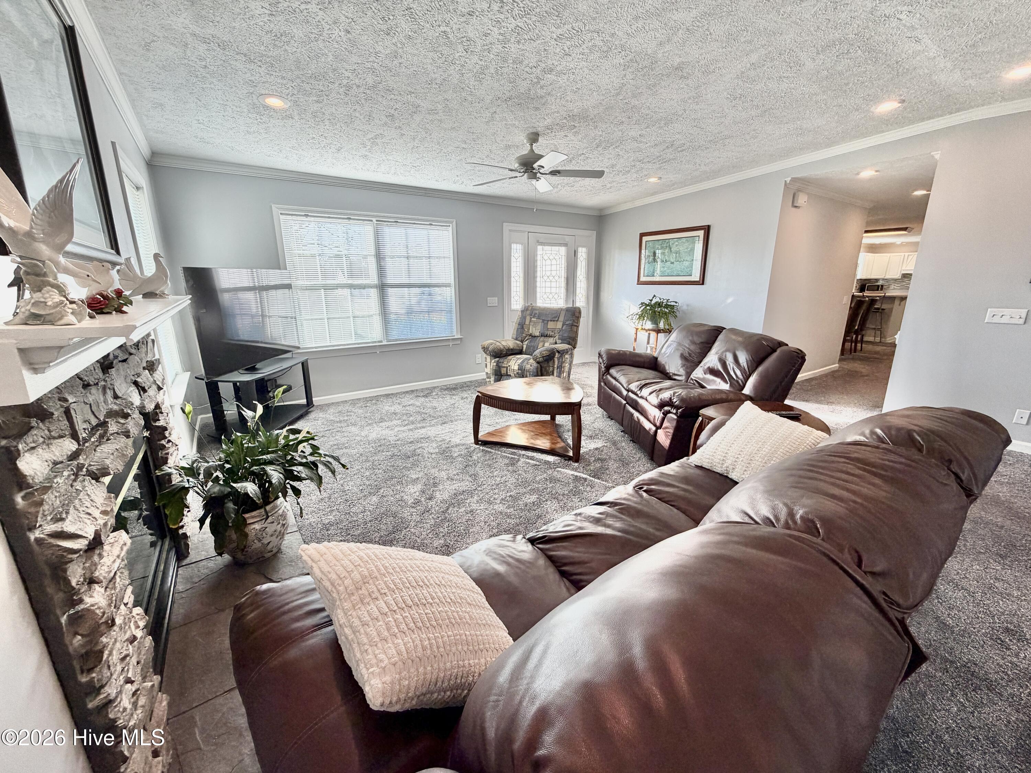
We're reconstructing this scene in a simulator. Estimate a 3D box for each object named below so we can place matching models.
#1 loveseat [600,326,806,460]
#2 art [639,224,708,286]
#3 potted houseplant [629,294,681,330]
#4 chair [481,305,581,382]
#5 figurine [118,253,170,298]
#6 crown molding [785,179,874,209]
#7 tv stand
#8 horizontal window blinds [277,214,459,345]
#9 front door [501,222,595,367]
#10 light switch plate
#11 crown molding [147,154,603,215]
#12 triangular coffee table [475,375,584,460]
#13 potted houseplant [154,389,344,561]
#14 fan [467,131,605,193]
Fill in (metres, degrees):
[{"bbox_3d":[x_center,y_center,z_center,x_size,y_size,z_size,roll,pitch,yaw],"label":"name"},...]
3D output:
[{"bbox_3d":[1.489,-0.043,3.777,0.980,0.940,1.610,-2,15,-7],"label":"loveseat"},{"bbox_3d":[2.131,-1.778,5.757,0.030,0.735,1.080,-10,18,-34],"label":"art"},{"bbox_3d":[1.895,-1.009,5.690,0.620,0.450,0.640,-10,18,-34],"label":"potted houseplant"},{"bbox_3d":[0.229,-0.440,5.195,0.940,1.040,0.920,8,16,29],"label":"chair"},{"bbox_3d":[-1.582,-0.471,1.784,0.110,0.180,0.170,9,17,34],"label":"figurine"},{"bbox_3d":[4.072,-2.430,5.267,2.780,0.100,0.080,-10,18,-34],"label":"crown molding"},{"bbox_3d":[-2.467,0.118,3.984,0.550,0.585,1.090,-1,14,-1],"label":"tv stand"},{"bbox_3d":[-1.576,-1.210,4.885,1.900,1.380,0.060,-10,18,-34],"label":"horizontal window blinds"},{"bbox_3d":[0.555,-1.330,6.470,1.780,2.130,0.110,-10,17,-34],"label":"front door"},{"bbox_3d":[3.993,-0.568,3.391,0.012,0.115,0.212,-10,18,-34],"label":"light switch plate"},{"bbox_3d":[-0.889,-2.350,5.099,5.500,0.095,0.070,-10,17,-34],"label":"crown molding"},{"bbox_3d":[0.204,0.273,3.544,0.930,0.475,0.880,-10,17,-34],"label":"triangular coffee table"},{"bbox_3d":[-1.293,0.454,2.129,0.790,0.830,0.740,-10,18,-34],"label":"potted houseplant"},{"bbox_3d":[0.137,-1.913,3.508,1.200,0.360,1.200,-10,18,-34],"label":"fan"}]

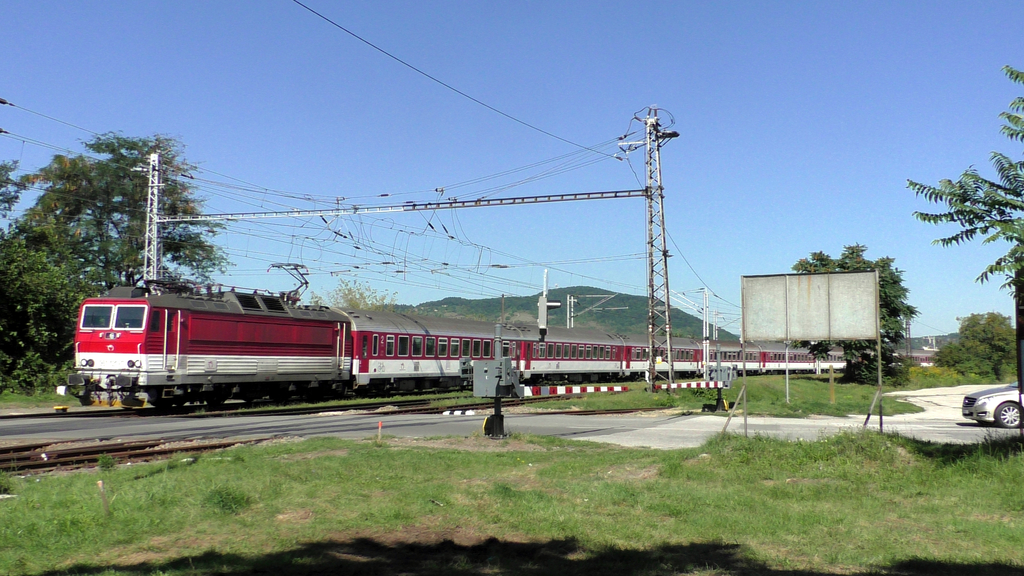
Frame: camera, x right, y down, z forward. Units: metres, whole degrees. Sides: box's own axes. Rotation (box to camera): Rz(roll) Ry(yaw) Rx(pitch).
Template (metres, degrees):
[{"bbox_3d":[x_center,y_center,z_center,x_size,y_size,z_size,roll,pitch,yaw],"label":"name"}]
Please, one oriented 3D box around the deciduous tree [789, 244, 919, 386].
[{"bbox_3d":[24.631,1.882,80.058,8.800,10.070,8.200,-1,-4,17],"label":"deciduous tree"}]

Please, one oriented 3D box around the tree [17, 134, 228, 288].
[{"bbox_3d":[-23.181,-1.638,66.252,12.300,15.170,11.500,2,-4,-19],"label":"tree"}]

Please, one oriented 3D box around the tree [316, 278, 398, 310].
[{"bbox_3d":[-10.539,2.962,74.967,5.800,7.220,5.500,1,-4,-8],"label":"tree"}]

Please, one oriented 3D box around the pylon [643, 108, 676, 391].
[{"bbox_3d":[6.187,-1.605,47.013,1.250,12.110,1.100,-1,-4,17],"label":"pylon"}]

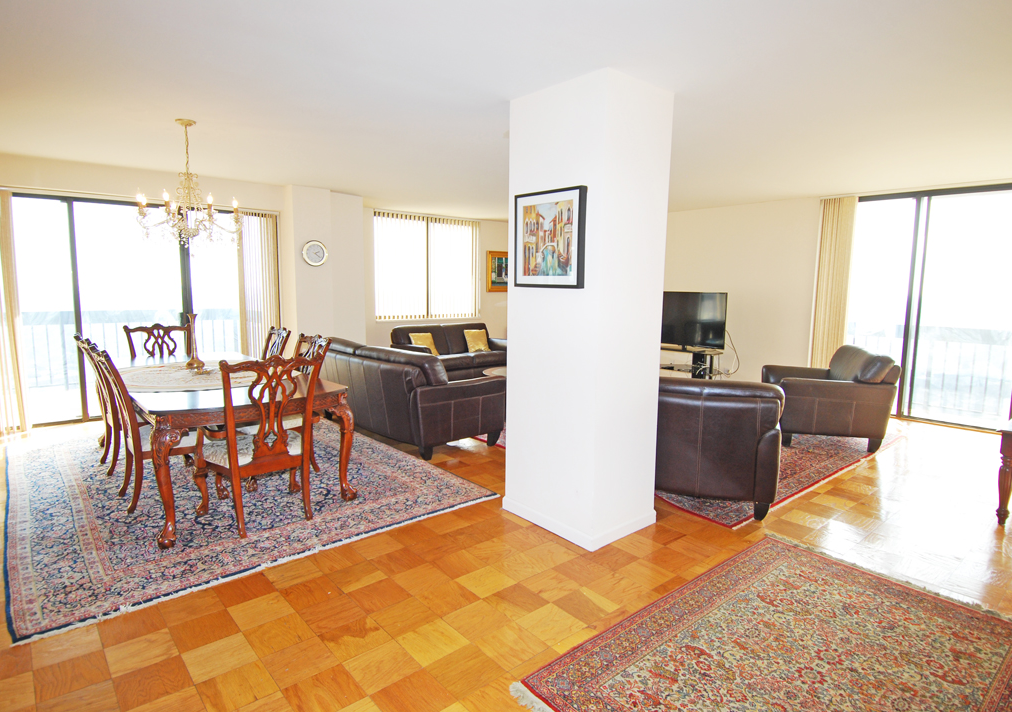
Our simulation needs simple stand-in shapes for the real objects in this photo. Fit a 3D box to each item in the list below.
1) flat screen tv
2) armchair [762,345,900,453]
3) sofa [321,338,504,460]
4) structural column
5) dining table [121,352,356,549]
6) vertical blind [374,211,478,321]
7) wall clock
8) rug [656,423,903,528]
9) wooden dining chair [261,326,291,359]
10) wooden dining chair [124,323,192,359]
[{"bbox_3d":[2.369,-0.494,7.166,0.080,0.710,1.210,-5,8,-41],"label":"flat screen tv"},{"bbox_3d":[3.096,0.381,5.254,0.960,0.860,1.030,2,6,12],"label":"armchair"},{"bbox_3d":[-1.046,0.313,5.340,1.000,0.870,2.120,-4,8,-39],"label":"sofa"},{"bbox_3d":[0.465,-0.246,3.197,0.593,2.480,0.745,-5,8,-41],"label":"structural column"},{"bbox_3d":[-2.257,0.497,4.061,1.130,0.745,2.630,-5,8,-41],"label":"dining table"},{"bbox_3d":[-1.123,-1.309,8.002,1.830,1.520,0.080,-5,8,-41],"label":"vertical blind"},{"bbox_3d":[-2.224,-1.206,6.222,0.310,0.315,0.050,-5,8,-41],"label":"wall clock"},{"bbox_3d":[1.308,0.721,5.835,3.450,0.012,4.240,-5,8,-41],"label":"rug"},{"bbox_3d":[-2.368,0.266,4.964,0.610,1.010,0.540,-5,8,-41],"label":"wooden dining chair"},{"bbox_3d":[-3.384,0.212,5.336,0.590,1.010,0.630,-5,8,-41],"label":"wooden dining chair"}]

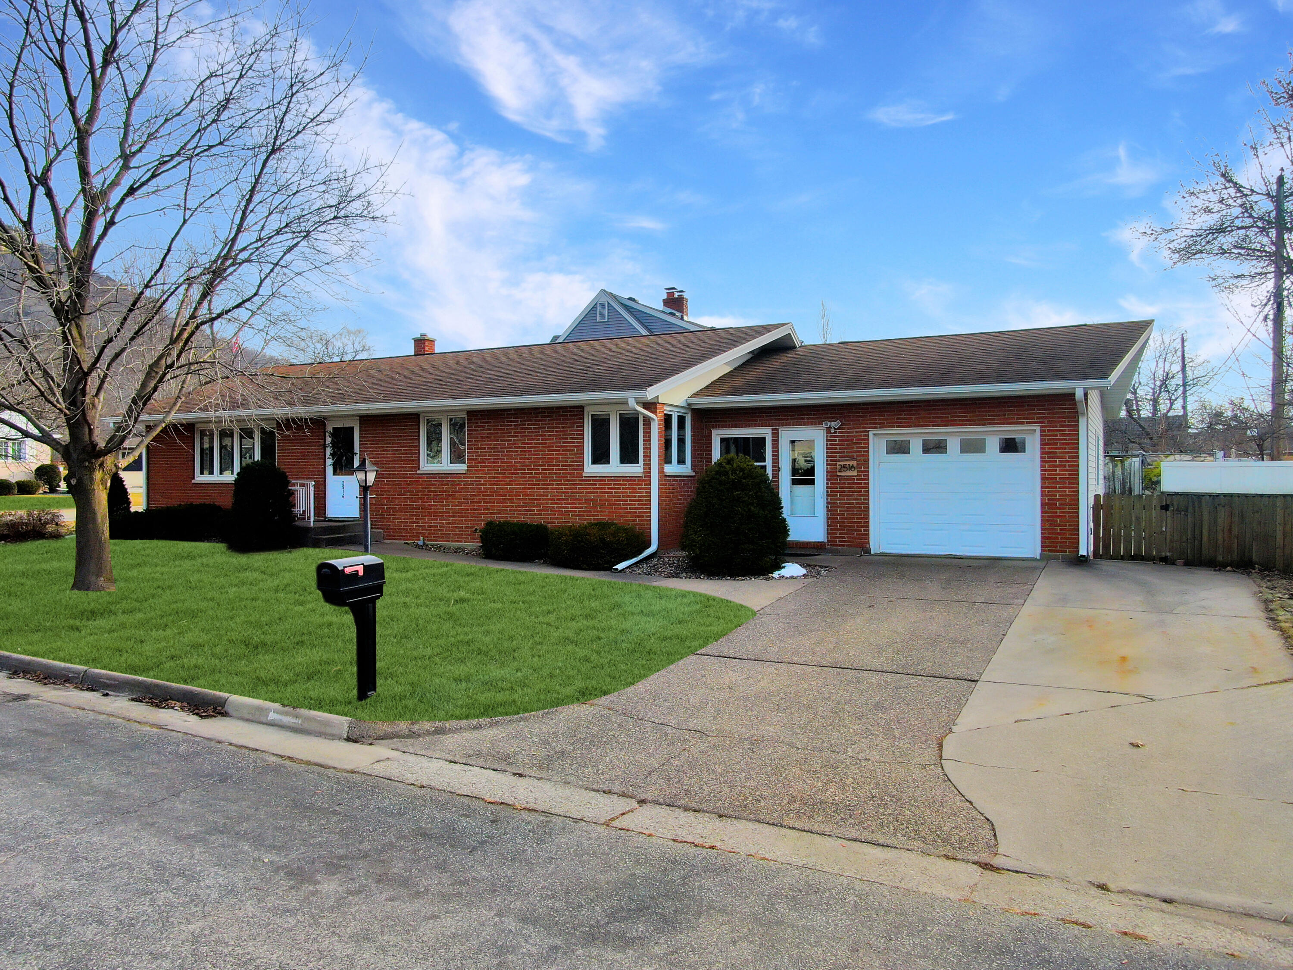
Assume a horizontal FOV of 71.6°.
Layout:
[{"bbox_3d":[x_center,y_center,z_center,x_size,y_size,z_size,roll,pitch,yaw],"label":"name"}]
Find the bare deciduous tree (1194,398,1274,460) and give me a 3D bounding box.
[{"bbox_3d":[21.800,-1.100,33.000,3.300,4.300,3.100,0,1,29],"label":"bare deciduous tree"}]

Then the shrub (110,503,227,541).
[{"bbox_3d":[-11.018,0.817,20.651,4.000,0.830,1.100,0,1,29],"label":"shrub"}]

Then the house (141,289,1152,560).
[{"bbox_3d":[-0.702,-1.300,21.785,22.300,4.980,11.200,0,1,29],"label":"house"}]

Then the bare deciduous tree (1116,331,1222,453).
[{"bbox_3d":[29.200,-3.800,50.000,6.200,9.500,6.000,0,1,29],"label":"bare deciduous tree"}]

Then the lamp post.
[{"bbox_3d":[-5.234,0.341,16.800,0.360,1.880,0.360,0,1,29],"label":"lamp post"}]

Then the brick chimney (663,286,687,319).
[{"bbox_3d":[1.136,-7.067,35.000,0.920,1.280,0.450,0,1,29],"label":"brick chimney"}]

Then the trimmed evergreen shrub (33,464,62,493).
[{"bbox_3d":[-32.072,-0.351,48.000,1.500,1.500,1.500,0,1,29],"label":"trimmed evergreen shrub"}]

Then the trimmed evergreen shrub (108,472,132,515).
[{"bbox_3d":[-13.500,0.501,22.800,0.850,1.600,0.850,0,1,29],"label":"trimmed evergreen shrub"}]

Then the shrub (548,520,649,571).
[{"bbox_3d":[-0.773,0.926,14.759,1.650,0.730,1.200,0,1,29],"label":"shrub"}]

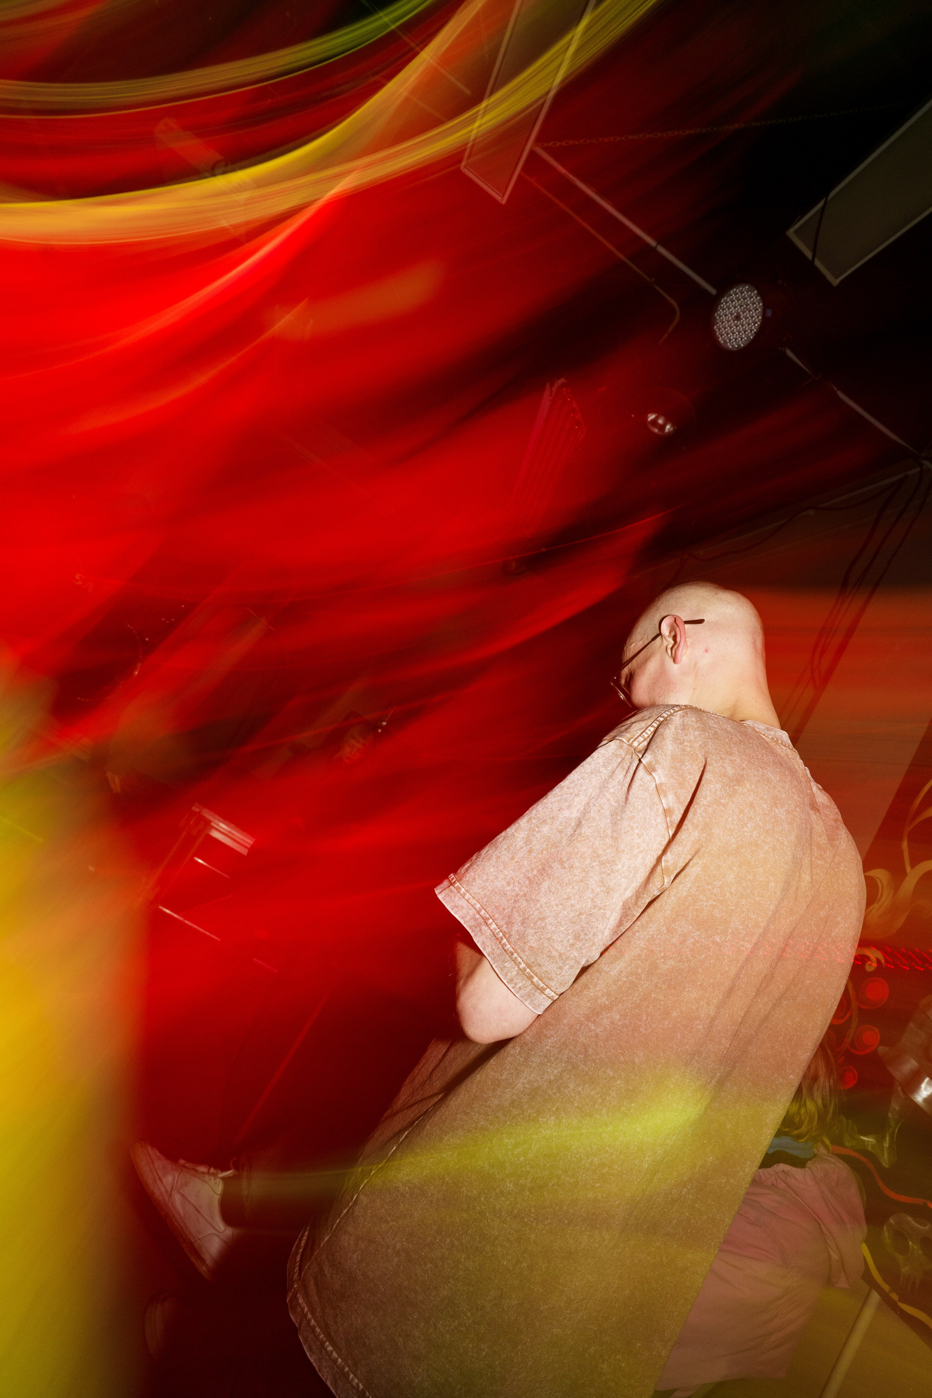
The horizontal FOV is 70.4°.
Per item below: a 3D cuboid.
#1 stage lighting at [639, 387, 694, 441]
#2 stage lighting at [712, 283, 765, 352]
[{"bbox_3d":[0.828,-1.181,2.750,0.210,0.210,0.210,29,-49,3],"label":"stage lighting"},{"bbox_3d":[0.932,-1.264,2.185,0.200,0.130,0.200,21,-55,52],"label":"stage lighting"}]

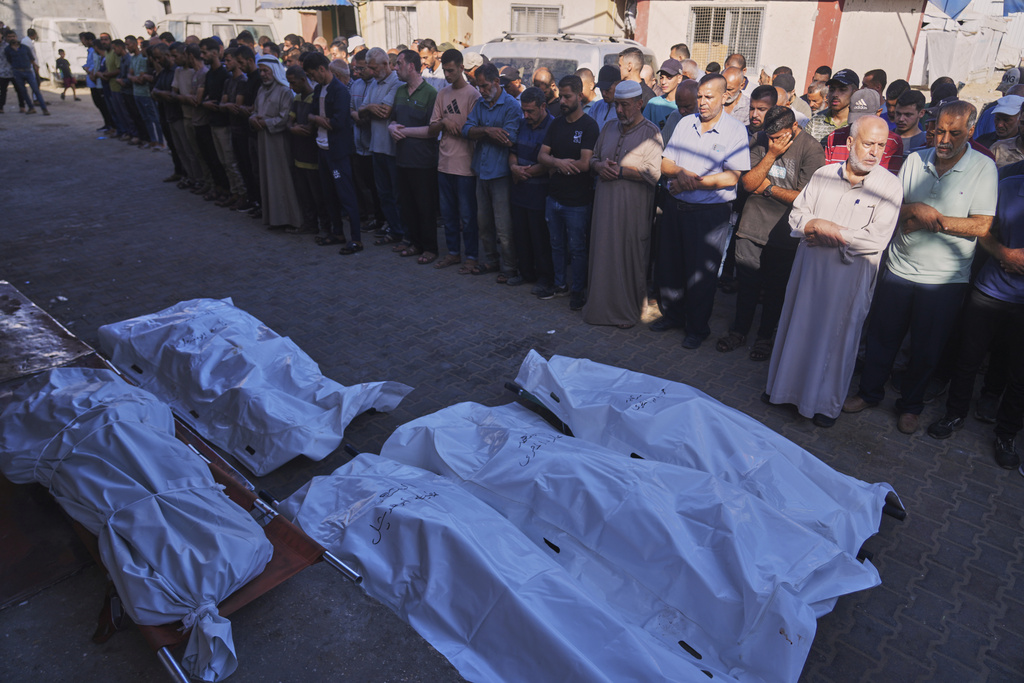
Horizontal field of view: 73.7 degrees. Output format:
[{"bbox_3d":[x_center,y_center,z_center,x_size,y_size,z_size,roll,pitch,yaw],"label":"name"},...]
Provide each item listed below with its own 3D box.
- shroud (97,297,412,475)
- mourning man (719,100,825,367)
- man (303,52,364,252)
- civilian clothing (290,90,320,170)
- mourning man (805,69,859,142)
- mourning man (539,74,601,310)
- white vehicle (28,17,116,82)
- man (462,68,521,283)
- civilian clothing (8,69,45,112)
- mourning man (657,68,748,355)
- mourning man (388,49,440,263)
[{"bbox_3d":[-1.679,0.126,4.170,2.120,0.320,0.840,21,33,36],"label":"shroud"},{"bbox_3d":[1.668,-0.704,4.404,0.520,1.610,0.420,21,34,37],"label":"mourning man"},{"bbox_3d":[-1.685,-1.770,6.481,0.400,1.764,0.500,-23,34,-36],"label":"man"},{"bbox_3d":[-2.020,-2.105,6.791,0.500,0.750,0.320,19,32,34],"label":"civilian clothing"},{"bbox_3d":[2.336,-1.147,5.142,0.360,1.700,0.500,-23,34,-38],"label":"mourning man"},{"bbox_3d":[0.443,-1.125,5.149,0.380,1.680,0.520,-23,34,-38],"label":"mourning man"},{"bbox_3d":[-14.100,-9.527,22.252,1.750,1.950,4.600,-19,32,-32],"label":"white vehicle"},{"bbox_3d":[-0.138,-1.399,5.727,0.520,1.727,0.390,20,33,35],"label":"man"},{"bbox_3d":[-10.950,-5.719,15.507,0.520,0.950,0.360,-11,28,-21],"label":"civilian clothing"},{"bbox_3d":[1.265,-0.875,4.616,0.550,1.739,0.390,17,32,32],"label":"mourning man"},{"bbox_3d":[-0.844,-1.633,6.101,0.500,1.770,0.370,16,30,30],"label":"mourning man"}]

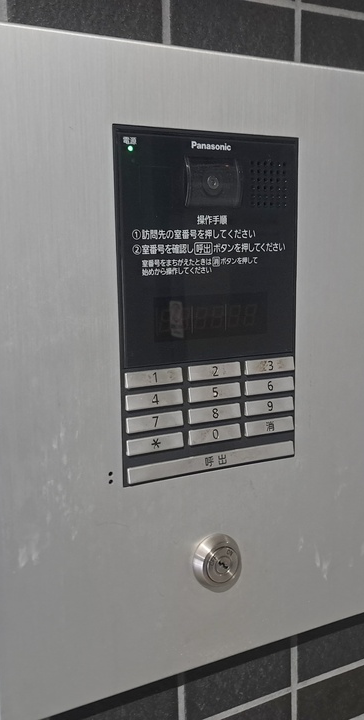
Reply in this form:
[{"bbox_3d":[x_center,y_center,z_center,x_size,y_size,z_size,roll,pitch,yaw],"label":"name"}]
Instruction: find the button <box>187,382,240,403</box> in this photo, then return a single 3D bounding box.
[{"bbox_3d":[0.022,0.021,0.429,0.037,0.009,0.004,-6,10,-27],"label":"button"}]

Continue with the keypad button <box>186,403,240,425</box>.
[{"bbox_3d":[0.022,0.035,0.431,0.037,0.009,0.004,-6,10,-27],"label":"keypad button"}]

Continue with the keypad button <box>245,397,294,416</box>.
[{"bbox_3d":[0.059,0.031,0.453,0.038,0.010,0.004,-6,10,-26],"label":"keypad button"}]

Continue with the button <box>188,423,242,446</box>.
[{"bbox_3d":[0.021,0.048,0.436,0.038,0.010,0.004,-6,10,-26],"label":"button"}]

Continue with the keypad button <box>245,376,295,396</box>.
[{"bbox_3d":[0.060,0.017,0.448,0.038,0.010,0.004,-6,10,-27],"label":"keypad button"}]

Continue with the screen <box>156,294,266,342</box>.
[{"bbox_3d":[0.020,-0.028,0.427,0.082,0.028,0.003,-6,10,-26],"label":"screen"}]

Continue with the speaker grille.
[{"bbox_3d":[0.056,-0.113,0.429,0.030,0.029,0.003,-6,10,-27],"label":"speaker grille"}]

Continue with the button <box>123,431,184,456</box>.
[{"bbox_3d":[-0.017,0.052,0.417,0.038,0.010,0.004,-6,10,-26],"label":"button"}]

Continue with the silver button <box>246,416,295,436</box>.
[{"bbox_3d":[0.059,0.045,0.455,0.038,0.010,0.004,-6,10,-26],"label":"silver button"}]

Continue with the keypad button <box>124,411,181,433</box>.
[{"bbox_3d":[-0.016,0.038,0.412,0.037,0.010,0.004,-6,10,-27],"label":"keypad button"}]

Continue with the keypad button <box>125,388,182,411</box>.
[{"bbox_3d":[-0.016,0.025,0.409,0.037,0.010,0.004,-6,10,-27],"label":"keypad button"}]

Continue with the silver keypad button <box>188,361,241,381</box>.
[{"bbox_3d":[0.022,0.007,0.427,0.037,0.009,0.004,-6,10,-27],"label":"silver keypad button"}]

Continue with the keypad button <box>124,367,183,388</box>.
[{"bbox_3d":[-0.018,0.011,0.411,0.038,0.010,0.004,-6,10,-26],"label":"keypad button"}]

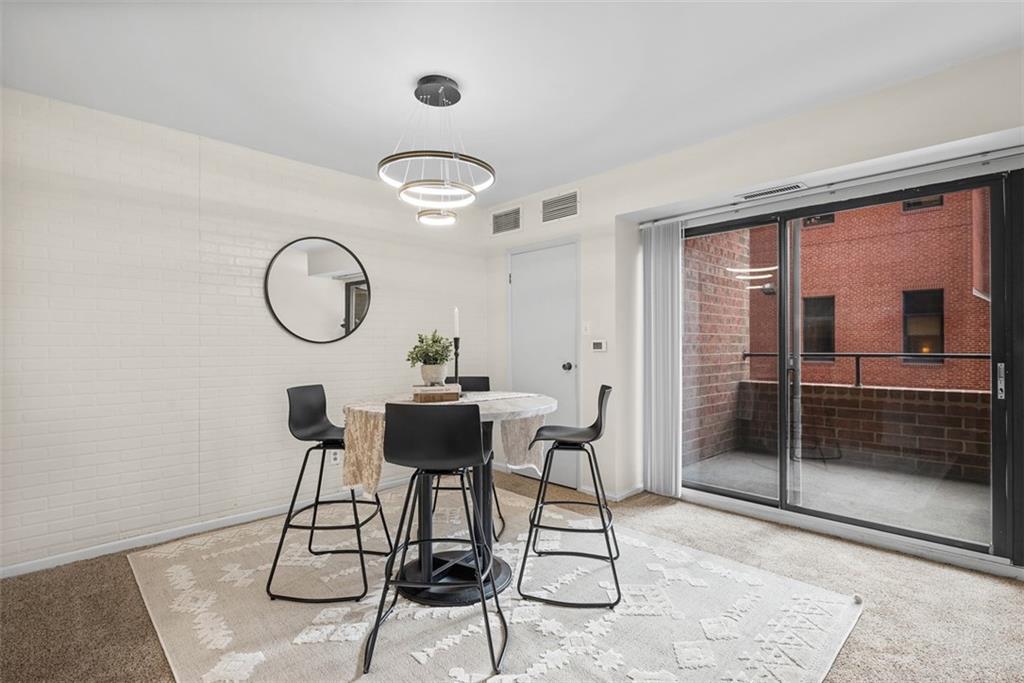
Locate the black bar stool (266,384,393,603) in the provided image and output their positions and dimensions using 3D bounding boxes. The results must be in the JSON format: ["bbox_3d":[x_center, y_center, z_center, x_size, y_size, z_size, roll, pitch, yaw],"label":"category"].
[{"bbox_3d":[-0.920,0.726,2.520,0.480,0.988,0.535,0,0,1],"label":"black bar stool"}]

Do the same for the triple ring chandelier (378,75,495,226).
[{"bbox_3d":[-0.386,-0.972,2.507,0.594,0.698,0.594,0,0,0],"label":"triple ring chandelier"}]

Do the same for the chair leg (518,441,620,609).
[{"bbox_3d":[0.305,0.870,2.490,0.476,0.702,0.555,0,0,11],"label":"chair leg"}]

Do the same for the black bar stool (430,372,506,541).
[{"bbox_3d":[-0.322,0.728,3.193,0.535,0.988,0.480,0,0,2],"label":"black bar stool"}]

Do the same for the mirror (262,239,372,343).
[{"bbox_3d":[-1.427,-0.382,3.591,0.781,0.781,0.027,0,0,-43],"label":"mirror"}]

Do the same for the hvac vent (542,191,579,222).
[{"bbox_3d":[0.398,-1.129,4.071,0.404,0.209,0.030,0,0,44],"label":"hvac vent"}]

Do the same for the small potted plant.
[{"bbox_3d":[-0.435,0.084,2.574,0.250,0.299,0.244,0,0,0],"label":"small potted plant"}]

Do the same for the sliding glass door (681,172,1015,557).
[{"bbox_3d":[1.929,0.126,3.225,1.919,2.020,0.101,0,0,44],"label":"sliding glass door"}]

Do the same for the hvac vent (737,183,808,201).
[{"bbox_3d":[1.703,-0.965,3.180,0.404,0.035,0.141,0,0,44],"label":"hvac vent"}]

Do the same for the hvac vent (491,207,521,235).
[{"bbox_3d":[-0.052,-1.151,4.618,0.022,0.207,0.409,0,0,-43],"label":"hvac vent"}]

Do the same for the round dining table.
[{"bbox_3d":[-0.293,0.762,2.525,1.061,0.915,1.061,0,0,0],"label":"round dining table"}]

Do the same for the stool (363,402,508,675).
[{"bbox_3d":[-0.296,0.726,1.981,0.555,0.988,0.482,0,0,0],"label":"stool"}]

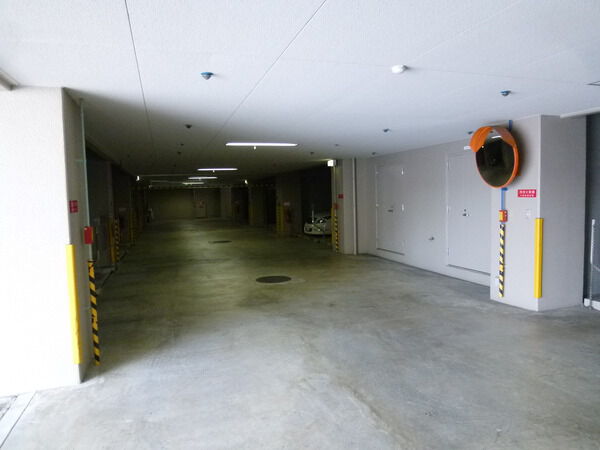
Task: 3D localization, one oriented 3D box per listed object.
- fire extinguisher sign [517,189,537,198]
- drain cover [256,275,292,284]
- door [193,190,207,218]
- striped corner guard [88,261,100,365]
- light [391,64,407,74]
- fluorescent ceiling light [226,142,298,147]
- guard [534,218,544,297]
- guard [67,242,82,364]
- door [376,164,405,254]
[{"bbox_3d":[2.909,-0.401,5.350,0.010,0.098,0.276,-3,4,-18],"label":"fire extinguisher sign"},{"bbox_3d":[-0.479,1.027,7.771,0.660,0.025,0.660,-2,4,0],"label":"drain cover"},{"bbox_3d":[-7.595,-1.567,31.500,1.000,2.080,0.080,-3,4,-18],"label":"door"},{"bbox_3d":[-1.877,0.814,3.801,0.060,0.970,0.060,-3,4,-18],"label":"striped corner guard"},{"bbox_3d":[0.713,-1.124,3.013,0.095,0.045,0.095,-3,4,-18],"label":"light"},{"bbox_3d":[-0.605,-1.335,6.902,1.220,0.070,0.100,-3,4,-18],"label":"fluorescent ceiling light"},{"bbox_3d":[3.025,0.425,5.272,0.070,1.010,0.070,-3,4,-18],"label":"guard"},{"bbox_3d":[-1.909,0.675,3.509,0.060,1.010,0.060,-3,4,-18],"label":"guard"},{"bbox_3d":[2.040,-0.390,9.451,0.070,2.020,1.210,-3,4,-18],"label":"door"}]

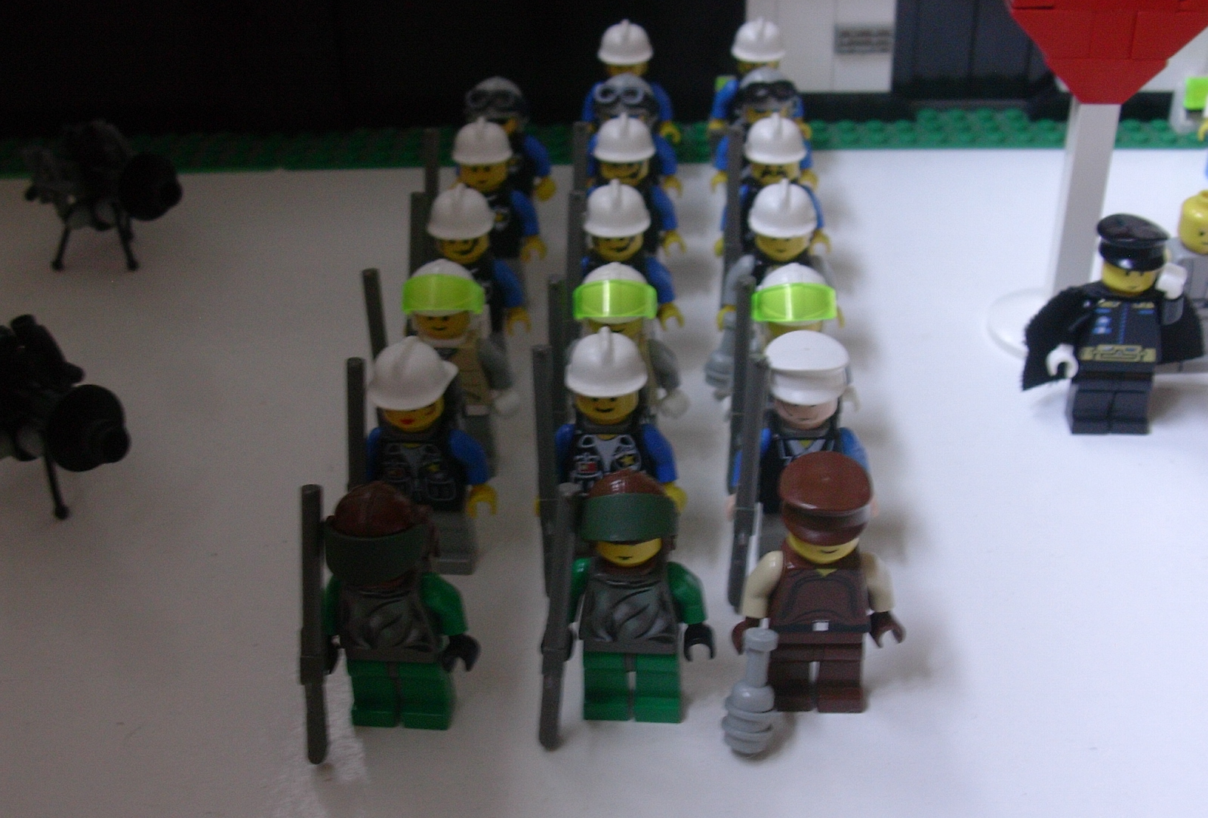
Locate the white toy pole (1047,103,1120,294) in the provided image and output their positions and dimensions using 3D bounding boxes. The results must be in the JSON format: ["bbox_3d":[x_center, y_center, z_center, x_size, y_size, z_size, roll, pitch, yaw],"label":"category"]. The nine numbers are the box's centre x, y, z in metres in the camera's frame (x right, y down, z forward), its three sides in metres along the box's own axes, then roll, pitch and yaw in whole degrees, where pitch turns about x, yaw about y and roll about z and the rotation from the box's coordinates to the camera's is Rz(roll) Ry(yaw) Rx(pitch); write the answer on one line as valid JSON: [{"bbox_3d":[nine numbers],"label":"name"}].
[{"bbox_3d":[0.104,-0.044,0.344,0.008,0.051,0.008,1,33,3],"label":"white toy pole"}]

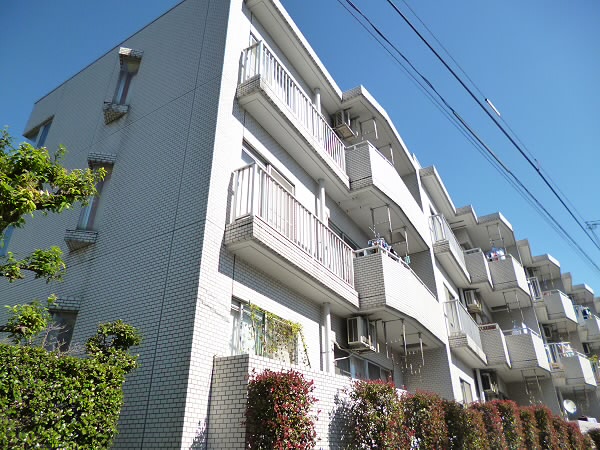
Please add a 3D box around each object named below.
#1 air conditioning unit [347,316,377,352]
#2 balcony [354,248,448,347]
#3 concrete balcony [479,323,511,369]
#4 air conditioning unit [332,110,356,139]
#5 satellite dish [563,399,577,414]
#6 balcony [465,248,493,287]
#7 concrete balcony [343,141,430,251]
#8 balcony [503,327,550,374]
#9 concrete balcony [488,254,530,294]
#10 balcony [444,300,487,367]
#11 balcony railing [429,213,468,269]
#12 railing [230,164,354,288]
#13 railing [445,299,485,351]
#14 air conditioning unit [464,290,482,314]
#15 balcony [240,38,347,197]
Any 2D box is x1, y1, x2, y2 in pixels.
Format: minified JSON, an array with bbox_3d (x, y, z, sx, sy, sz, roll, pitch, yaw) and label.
[{"bbox_3d":[1.296,2.283,8.734,0.330,0.550,0.750,-16,-33,27],"label":"air conditioning unit"},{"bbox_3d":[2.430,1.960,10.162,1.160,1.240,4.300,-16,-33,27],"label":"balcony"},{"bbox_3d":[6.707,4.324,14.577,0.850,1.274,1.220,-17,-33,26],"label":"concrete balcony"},{"bbox_3d":[1.250,-2.664,11.400,0.320,0.550,0.750,-16,-33,27],"label":"air conditioning unit"},{"bbox_3d":[10.067,6.769,15.522,0.480,0.500,0.220,3,-41,-7],"label":"satellite dish"},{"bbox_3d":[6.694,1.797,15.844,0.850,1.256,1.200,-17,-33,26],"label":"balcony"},{"bbox_3d":[2.471,-0.497,11.599,1.110,1.256,4.370,-17,-33,26],"label":"concrete balcony"},{"bbox_3d":[8.163,4.606,15.039,1.260,1.240,1.590,-16,-33,27],"label":"balcony"},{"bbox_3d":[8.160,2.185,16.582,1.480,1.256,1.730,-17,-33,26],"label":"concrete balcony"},{"bbox_3d":[5.145,3.410,12.830,0.480,1.240,3.300,-16,-33,27],"label":"balcony"},{"bbox_3d":[5.216,0.814,14.373,0.430,0.926,3.300,-17,-33,26],"label":"balcony railing"},{"bbox_3d":[0.073,0.292,7.486,0.430,0.934,3.580,-17,-33,26],"label":"railing"},{"bbox_3d":[5.154,3.264,12.897,0.450,0.920,3.210,-16,-33,27],"label":"railing"},{"bbox_3d":[6.455,2.808,15.560,0.290,0.540,0.800,-17,-33,26],"label":"air conditioning unit"},{"bbox_3d":[0.048,-2.020,8.721,0.490,1.250,3.590,-16,-33,27],"label":"balcony"}]

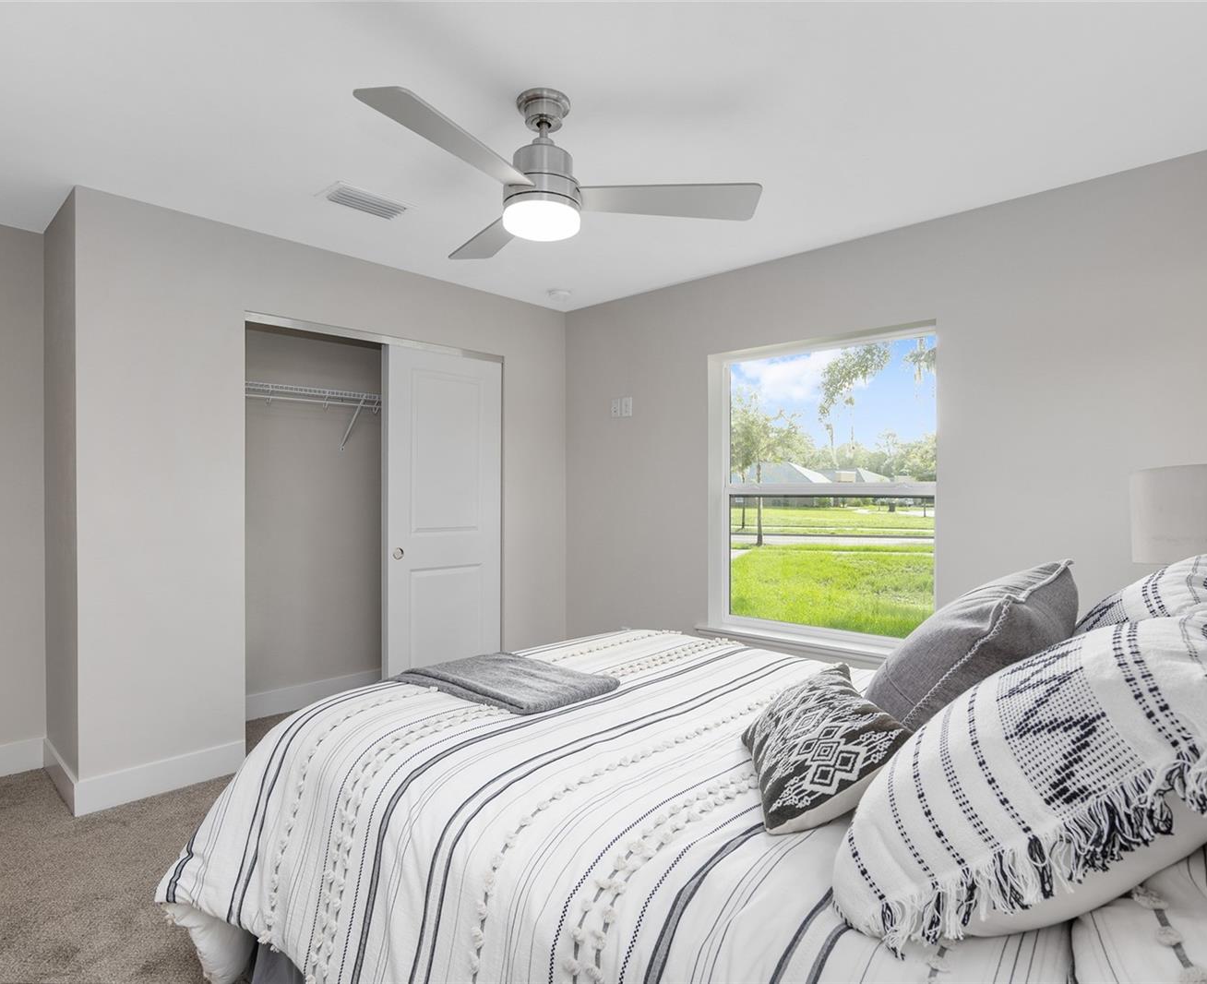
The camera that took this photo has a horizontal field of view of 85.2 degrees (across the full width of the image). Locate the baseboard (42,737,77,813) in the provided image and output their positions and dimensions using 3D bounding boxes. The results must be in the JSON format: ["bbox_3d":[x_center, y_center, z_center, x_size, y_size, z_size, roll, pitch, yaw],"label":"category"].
[{"bbox_3d":[-2.286,1.181,2.745,0.670,0.132,0.020,0,0,42],"label":"baseboard"}]

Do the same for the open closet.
[{"bbox_3d":[-1.321,0.206,3.719,0.560,2.070,1.500,0,0,42],"label":"open closet"}]

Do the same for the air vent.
[{"bbox_3d":[-0.979,-1.189,2.715,0.210,0.025,0.340,0,0,42],"label":"air vent"}]

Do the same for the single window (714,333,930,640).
[{"bbox_3d":[1.076,-0.007,3.321,1.150,1.470,0.100,0,0,42],"label":"single window"}]

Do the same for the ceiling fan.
[{"bbox_3d":[-0.111,-0.991,1.977,1.160,0.410,1.220,0,0,0],"label":"ceiling fan"}]

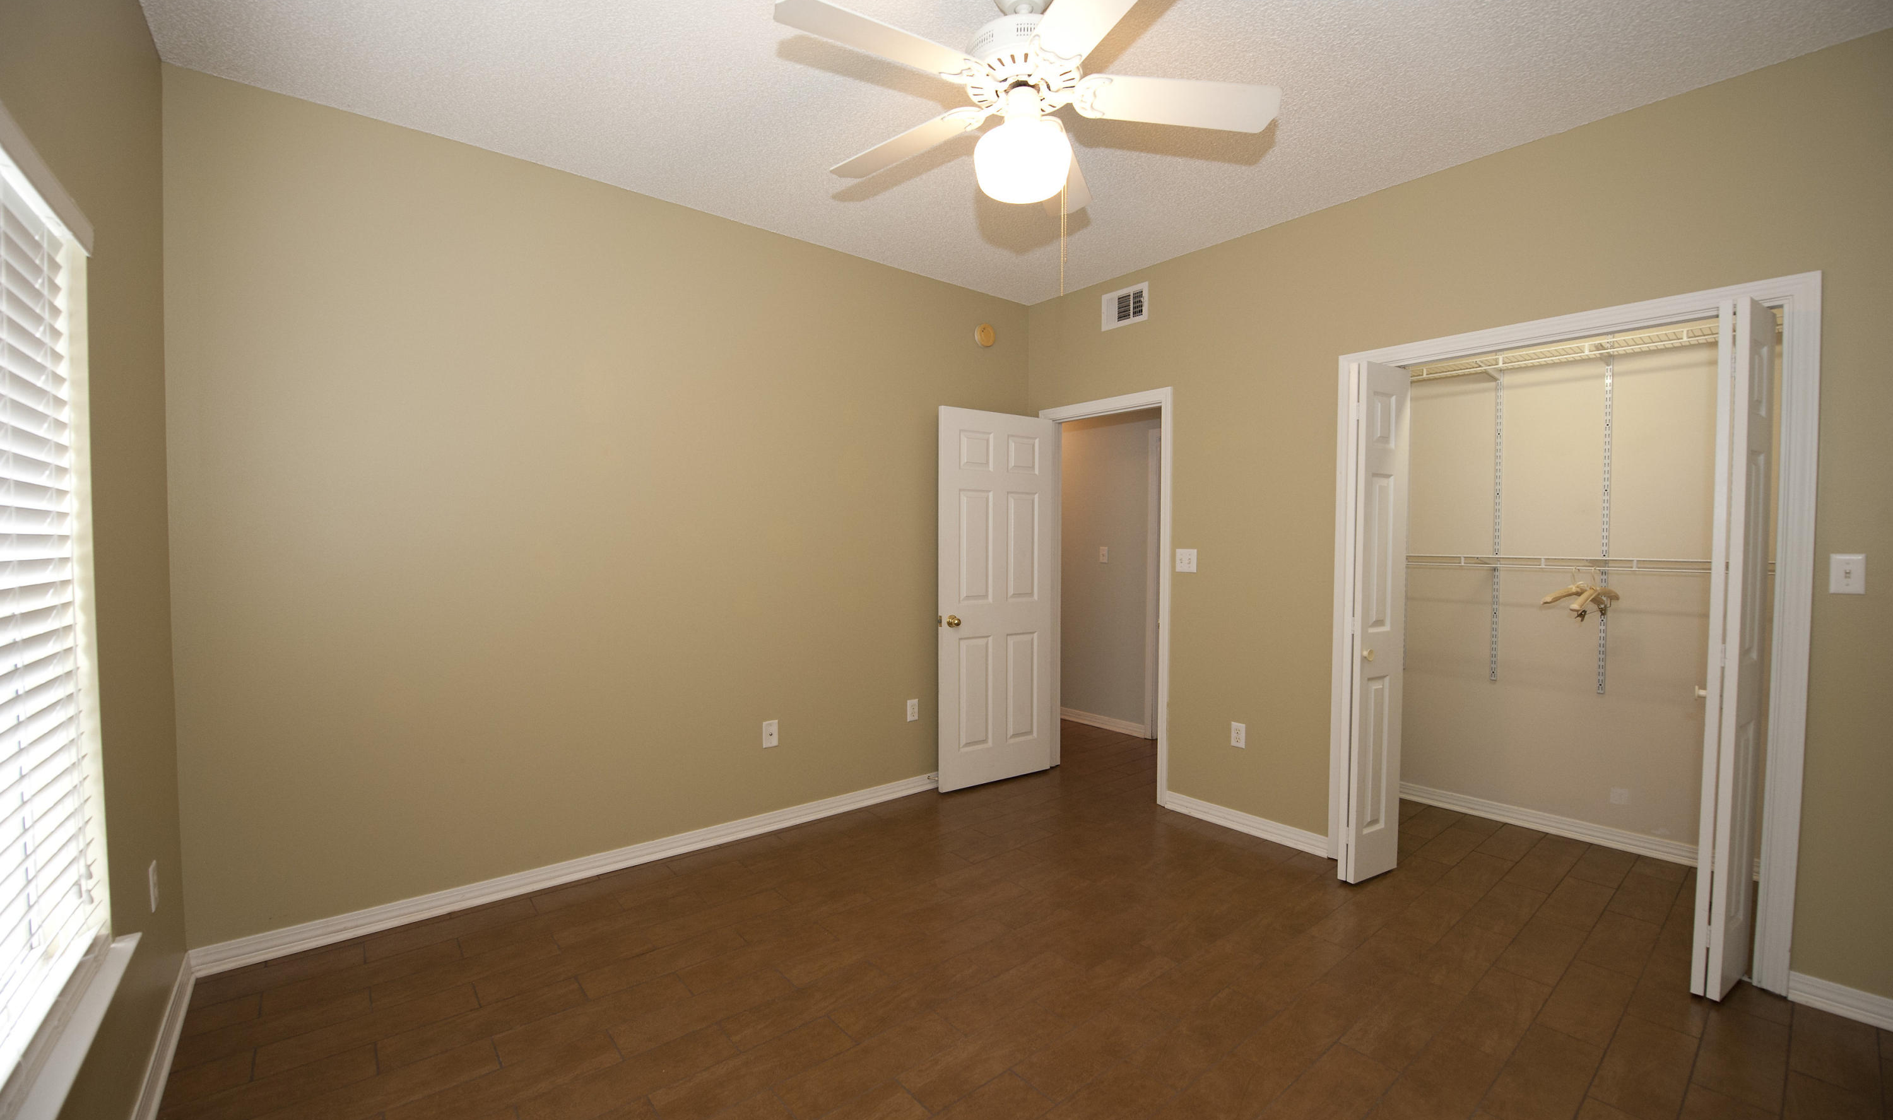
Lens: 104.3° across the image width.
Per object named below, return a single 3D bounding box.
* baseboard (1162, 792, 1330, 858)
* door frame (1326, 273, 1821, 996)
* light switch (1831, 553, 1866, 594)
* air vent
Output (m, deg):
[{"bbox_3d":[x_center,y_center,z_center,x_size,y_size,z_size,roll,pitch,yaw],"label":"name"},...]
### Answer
[{"bbox_3d":[1.389,1.240,3.483,0.018,0.085,0.805,-1,2,-39],"label":"baseboard"},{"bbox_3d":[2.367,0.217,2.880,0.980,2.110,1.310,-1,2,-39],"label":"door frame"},{"bbox_3d":[2.517,0.040,2.054,0.013,0.112,0.066,-1,2,-39],"label":"light switch"},{"bbox_3d":[0.954,-1.361,3.957,0.022,0.198,0.302,-1,2,-39],"label":"air vent"}]

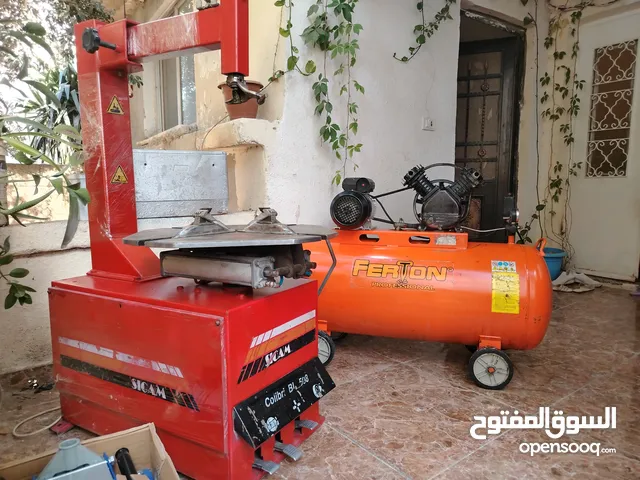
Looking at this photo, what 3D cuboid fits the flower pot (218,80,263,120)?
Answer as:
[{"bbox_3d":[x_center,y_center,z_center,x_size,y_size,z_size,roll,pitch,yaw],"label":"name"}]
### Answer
[{"bbox_3d":[-0.445,-0.785,2.496,0.253,0.197,0.253,0,6,0],"label":"flower pot"}]

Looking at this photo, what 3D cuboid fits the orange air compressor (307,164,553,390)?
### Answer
[{"bbox_3d":[0.385,0.116,1.970,1.162,0.886,0.437,2,7,18],"label":"orange air compressor"}]

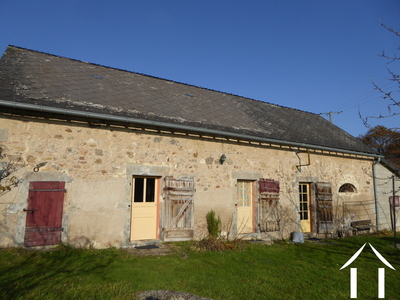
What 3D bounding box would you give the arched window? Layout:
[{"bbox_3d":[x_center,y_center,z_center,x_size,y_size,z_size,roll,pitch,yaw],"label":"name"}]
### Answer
[{"bbox_3d":[7.435,1.907,14.466,1.485,0.457,0.120,5,-9,-30],"label":"arched window"}]

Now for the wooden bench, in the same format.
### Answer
[{"bbox_3d":[8.077,3.822,14.026,1.620,0.635,0.480,5,-9,-30],"label":"wooden bench"}]

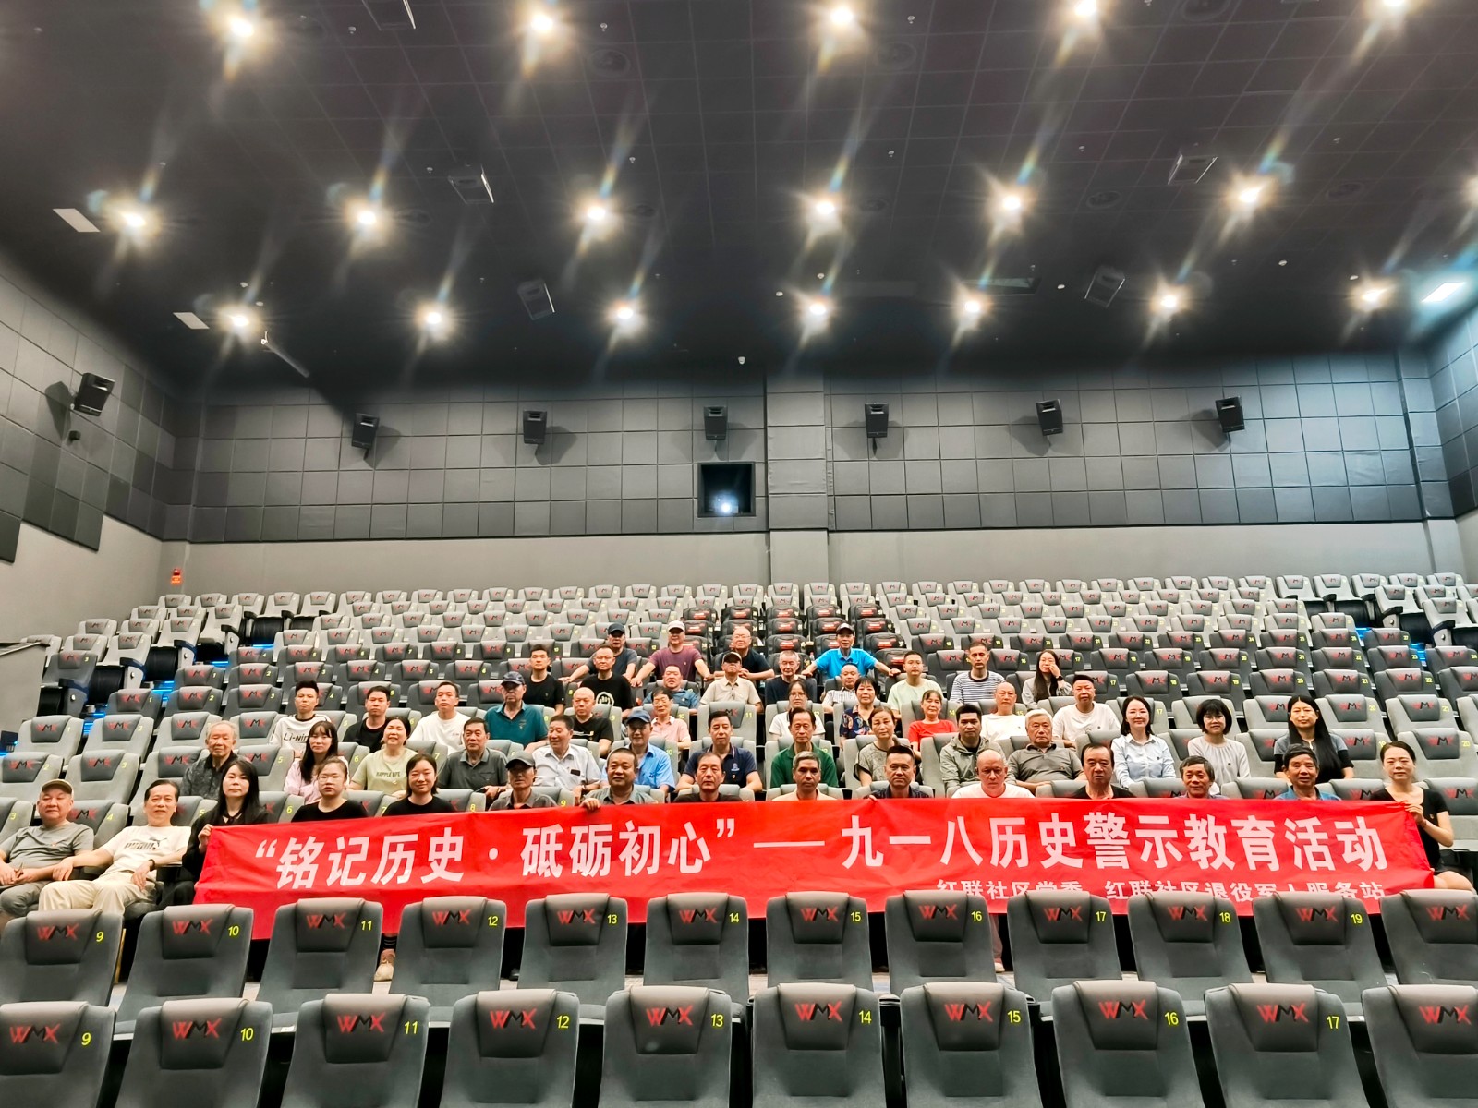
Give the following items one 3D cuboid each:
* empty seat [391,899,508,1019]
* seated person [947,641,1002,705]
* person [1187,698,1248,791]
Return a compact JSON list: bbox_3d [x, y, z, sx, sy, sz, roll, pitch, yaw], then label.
[{"bbox_3d":[-1.304,2.033,4.212,0.550,1.000,0.720,0,-12,-5],"label":"empty seat"},{"bbox_3d":[2.153,1.385,8.644,0.500,1.275,0.780,-3,-13,8],"label":"seated person"},{"bbox_3d":[3.301,1.554,6.484,0.460,1.223,0.800,-2,-13,5],"label":"person"}]

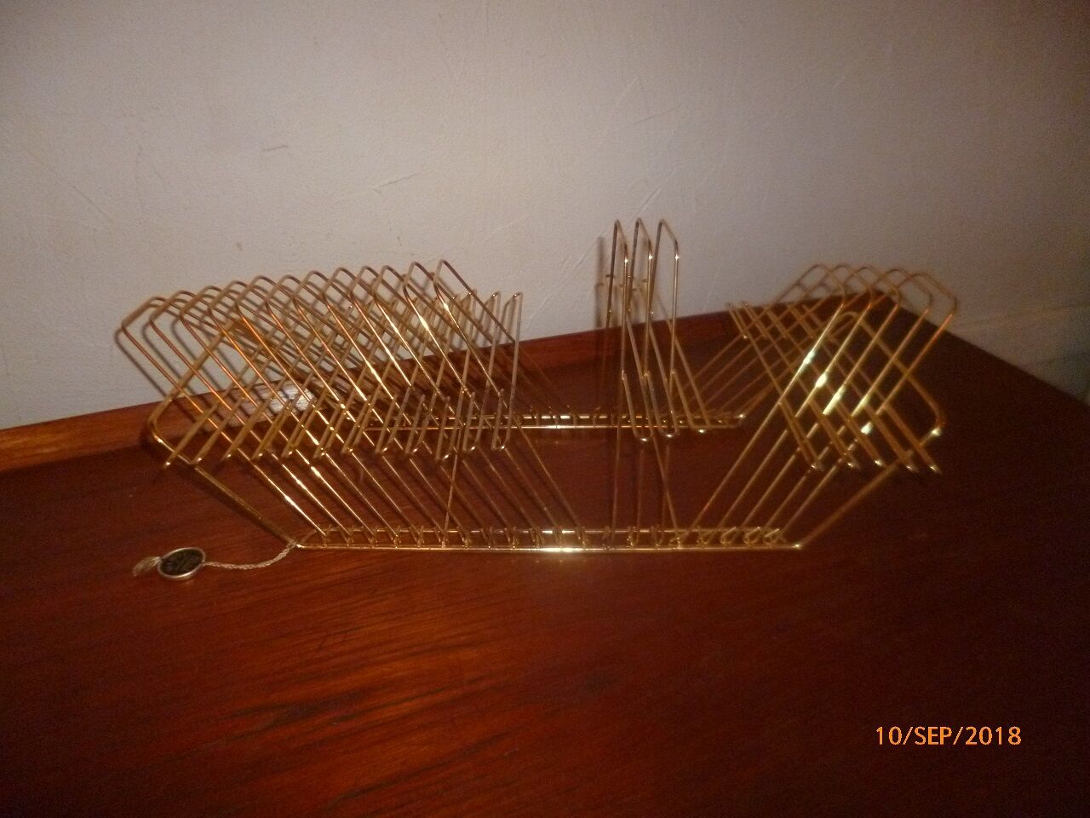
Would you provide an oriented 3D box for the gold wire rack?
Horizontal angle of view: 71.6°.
[{"bbox_3d":[-0.003,-0.027,0.403,0.412,0.143,0.195,0,28,-2],"label":"gold wire rack"}]

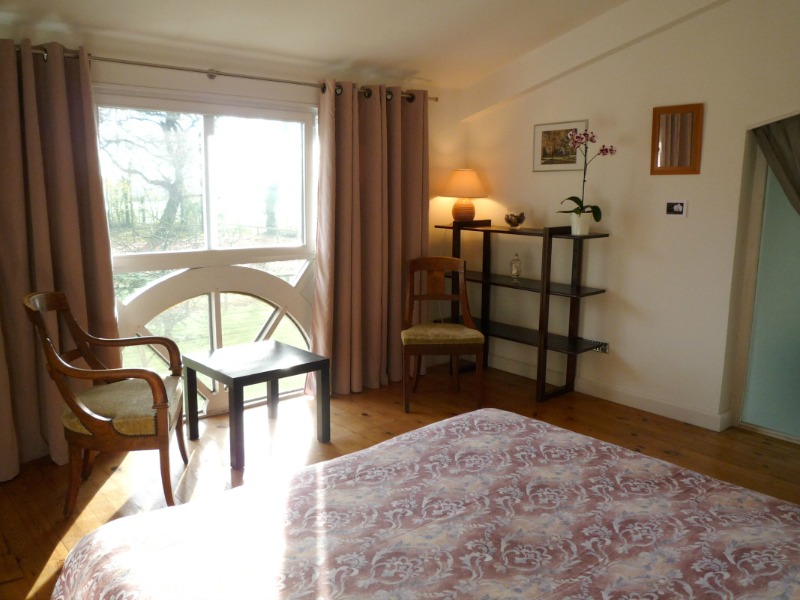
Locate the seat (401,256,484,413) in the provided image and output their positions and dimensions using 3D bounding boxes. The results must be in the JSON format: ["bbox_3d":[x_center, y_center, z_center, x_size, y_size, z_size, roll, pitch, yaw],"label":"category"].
[{"bbox_3d":[0.257,0.198,3.683,0.485,0.910,0.490,0,9,-3],"label":"seat"}]

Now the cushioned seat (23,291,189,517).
[{"bbox_3d":[-1.204,0.405,2.456,0.530,0.890,0.520,-2,10,-16],"label":"cushioned seat"}]

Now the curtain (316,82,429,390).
[{"bbox_3d":[-0.172,-0.382,3.870,0.910,1.980,0.150,-7,12,-36],"label":"curtain"}]

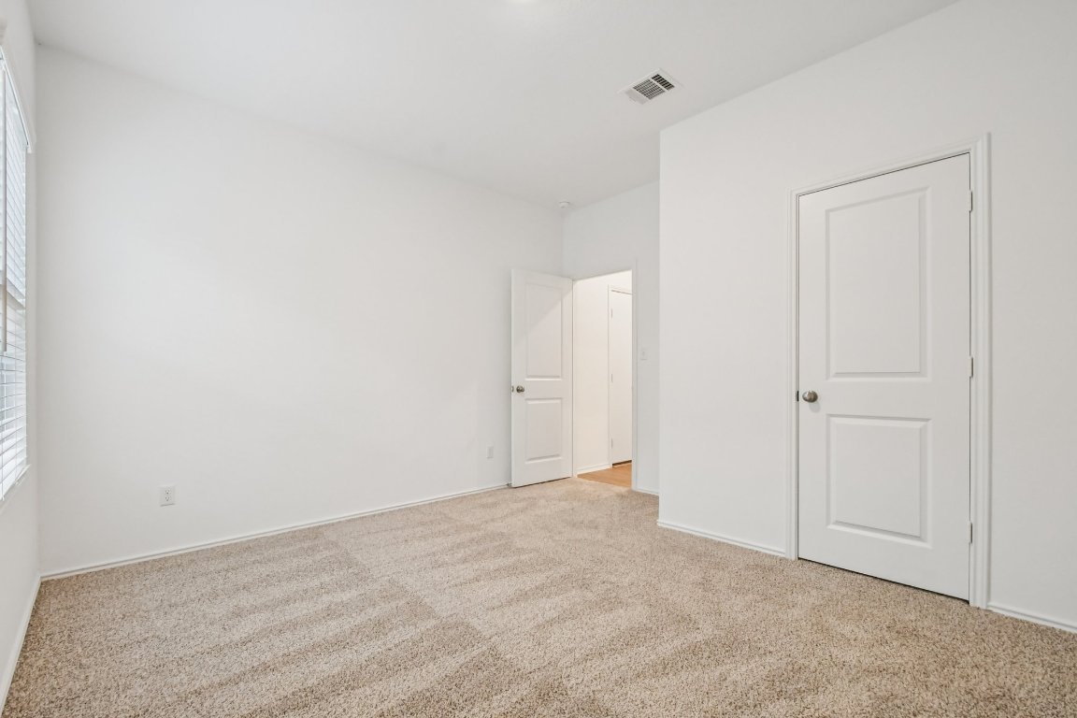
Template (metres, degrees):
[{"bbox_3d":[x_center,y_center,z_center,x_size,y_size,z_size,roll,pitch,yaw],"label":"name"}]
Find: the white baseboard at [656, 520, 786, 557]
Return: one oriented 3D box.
[{"bbox_3d":[1.113,1.120,2.830,0.790,0.055,0.016,-1,-2,43],"label":"white baseboard"}]

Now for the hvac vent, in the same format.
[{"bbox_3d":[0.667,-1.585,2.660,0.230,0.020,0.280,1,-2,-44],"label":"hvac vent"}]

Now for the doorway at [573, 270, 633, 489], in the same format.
[{"bbox_3d":[0.625,0.197,4.400,0.740,2.040,0.120,-1,-2,42],"label":"doorway"}]

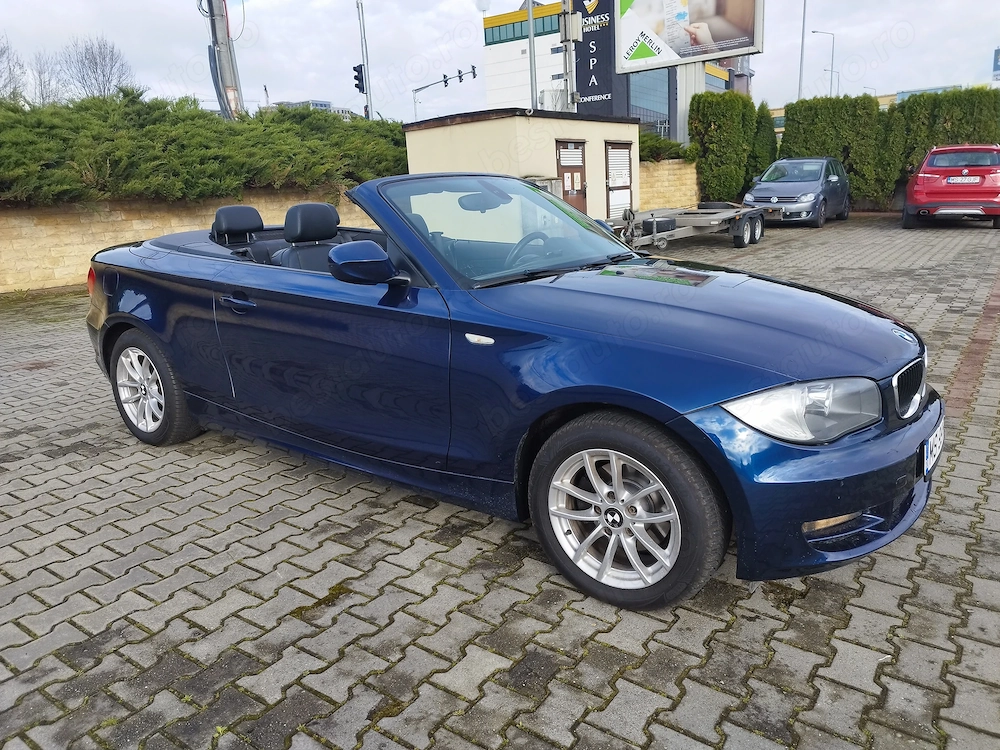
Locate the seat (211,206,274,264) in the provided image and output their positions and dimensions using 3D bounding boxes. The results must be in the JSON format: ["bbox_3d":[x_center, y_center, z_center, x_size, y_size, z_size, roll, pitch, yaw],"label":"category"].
[{"bbox_3d":[-1.155,-0.429,3.671,0.660,0.850,0.500,10,19,34],"label":"seat"}]

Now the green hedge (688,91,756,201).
[{"bbox_3d":[5.299,-5.098,17.200,1.400,3.100,1.200,5,15,30],"label":"green hedge"}]

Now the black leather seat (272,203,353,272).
[{"bbox_3d":[-0.621,-0.304,3.284,0.750,0.950,0.520,10,19,34],"label":"black leather seat"}]

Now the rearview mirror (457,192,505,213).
[{"bbox_3d":[-0.081,-0.782,3.242,0.235,0.080,0.060,-14,18,-41],"label":"rearview mirror"}]

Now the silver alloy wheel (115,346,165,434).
[{"bbox_3d":[-1.792,0.065,3.744,0.445,0.445,0.180,10,17,34],"label":"silver alloy wheel"}]

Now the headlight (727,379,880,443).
[{"bbox_3d":[0.847,0.094,1.991,0.340,0.170,0.370,10,19,34],"label":"headlight"}]

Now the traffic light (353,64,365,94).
[{"bbox_3d":[-4.506,-9.411,23.000,0.360,0.880,0.290,-4,13,-8],"label":"traffic light"}]

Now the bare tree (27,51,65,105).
[{"bbox_3d":[-26.130,-13.795,43.299,3.000,10.490,3.000,-3,14,0],"label":"bare tree"}]

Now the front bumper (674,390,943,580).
[{"bbox_3d":[1.216,0.204,2.543,0.600,0.520,1.730,10,17,34],"label":"front bumper"}]

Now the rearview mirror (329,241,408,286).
[{"bbox_3d":[-0.454,-0.381,2.471,0.170,0.155,0.230,10,19,34],"label":"rearview mirror"}]

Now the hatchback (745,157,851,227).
[{"bbox_3d":[7.360,-4.450,17.620,1.760,1.580,4.200,8,18,36],"label":"hatchback"}]

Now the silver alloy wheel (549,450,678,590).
[{"bbox_3d":[0.378,0.427,2.249,0.445,0.445,0.180,10,17,34],"label":"silver alloy wheel"}]

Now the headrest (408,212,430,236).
[{"bbox_3d":[-0.488,-0.811,3.994,0.130,0.190,0.260,8,17,35],"label":"headrest"}]

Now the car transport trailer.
[{"bbox_3d":[3.400,-2.780,13.500,2.250,0.850,5.300,7,17,33],"label":"car transport trailer"}]

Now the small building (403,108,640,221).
[{"bbox_3d":[0.605,-3.512,13.904,2.550,2.500,4.070,8,17,38],"label":"small building"}]

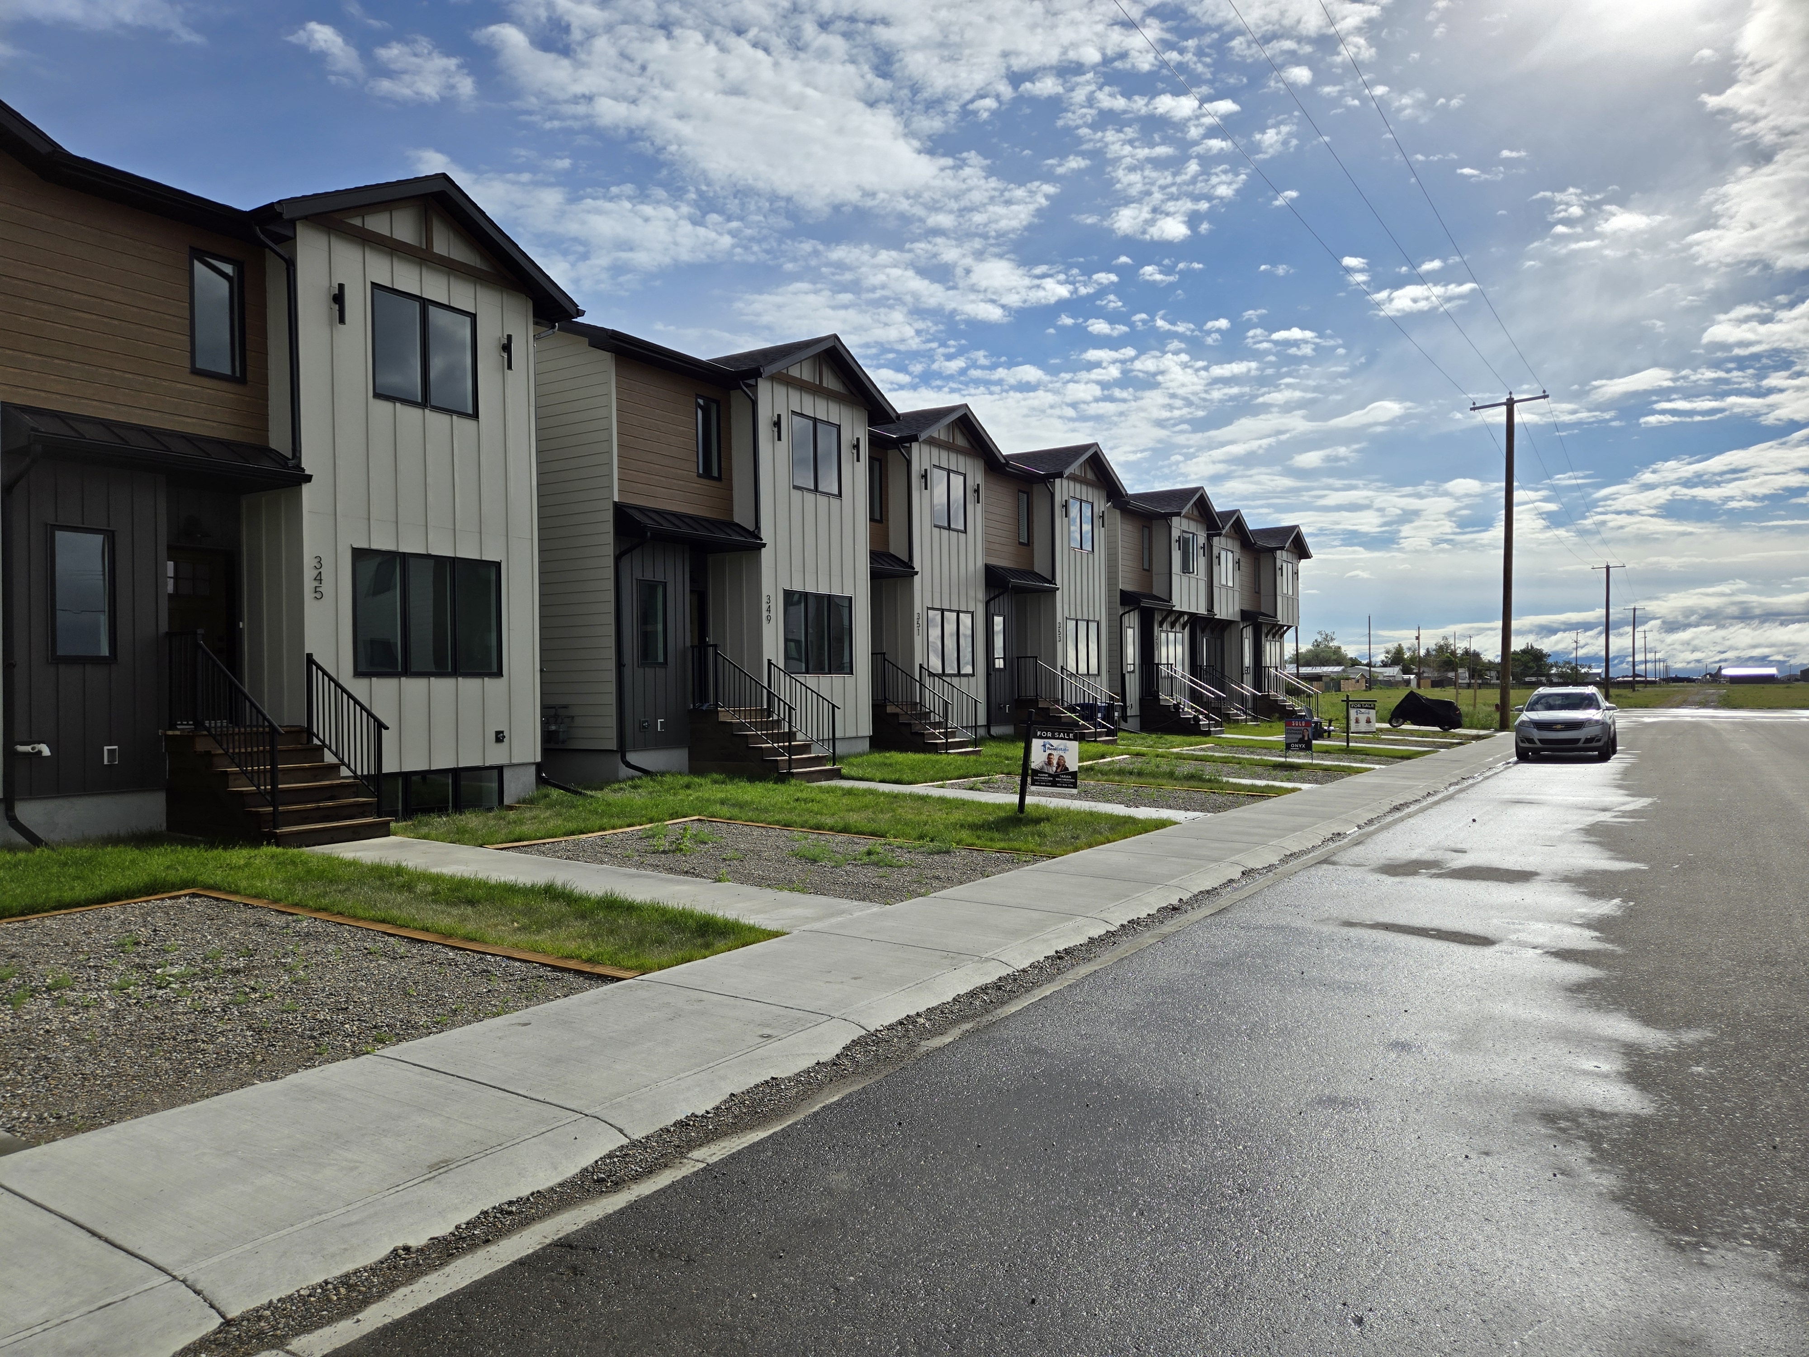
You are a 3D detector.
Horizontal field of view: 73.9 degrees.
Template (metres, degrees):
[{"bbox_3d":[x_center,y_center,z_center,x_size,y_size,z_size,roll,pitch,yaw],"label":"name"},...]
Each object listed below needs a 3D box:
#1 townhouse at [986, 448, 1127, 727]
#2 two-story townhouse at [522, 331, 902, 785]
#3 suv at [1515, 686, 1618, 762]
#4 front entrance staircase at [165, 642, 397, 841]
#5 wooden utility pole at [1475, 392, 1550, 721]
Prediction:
[{"bbox_3d":[-0.106,-2.354,32.709,11.000,7.850,6.200,-1,0,32],"label":"townhouse"},{"bbox_3d":[-6.299,-2.309,22.724,11.000,7.850,6.300,-1,0,32],"label":"two-story townhouse"},{"bbox_3d":[16.450,1.040,29.800,2.000,1.780,5.100,-1,0,33],"label":"suv"},{"bbox_3d":[-6.559,0.569,12.426,2.500,2.120,1.270,-1,0,32],"label":"front entrance staircase"},{"bbox_3d":[21.249,-4.120,42.332,2.500,11.800,0.360,1,1,33],"label":"wooden utility pole"}]

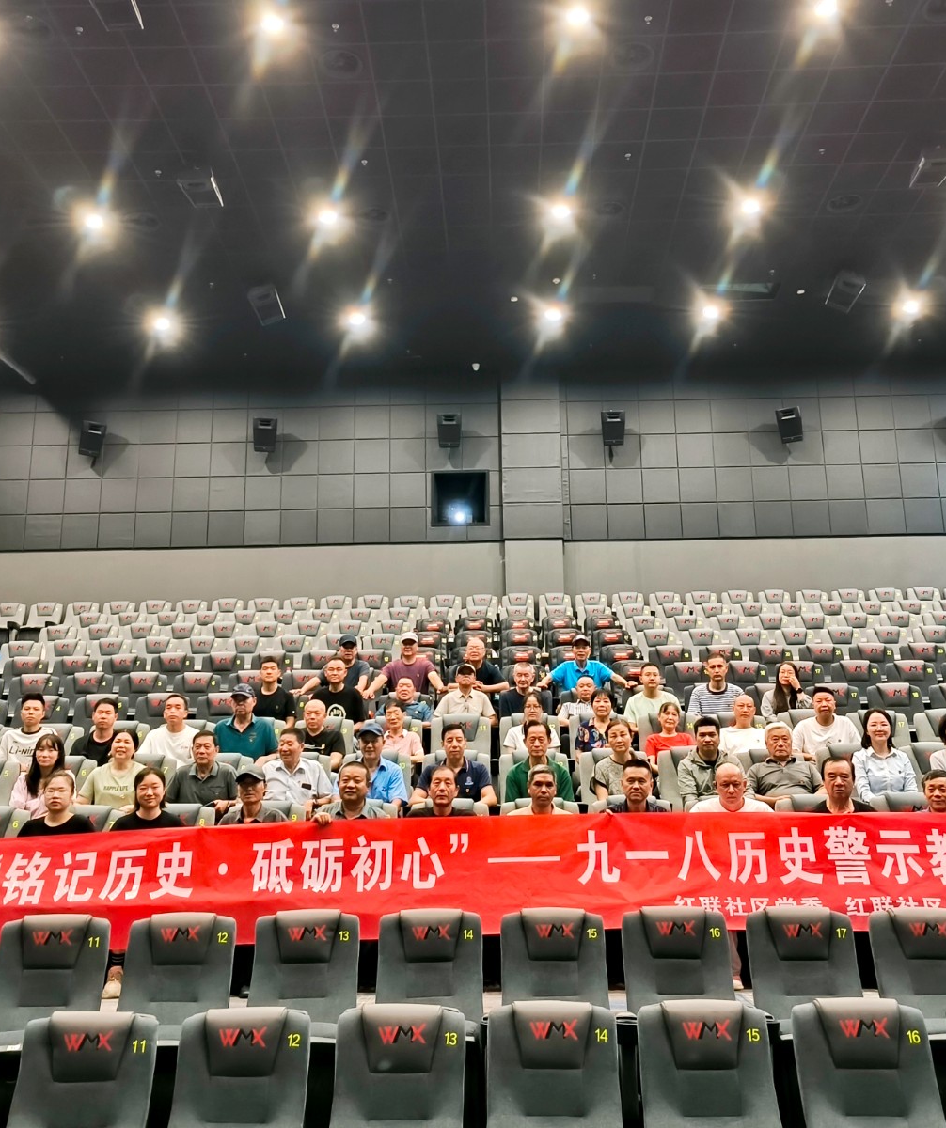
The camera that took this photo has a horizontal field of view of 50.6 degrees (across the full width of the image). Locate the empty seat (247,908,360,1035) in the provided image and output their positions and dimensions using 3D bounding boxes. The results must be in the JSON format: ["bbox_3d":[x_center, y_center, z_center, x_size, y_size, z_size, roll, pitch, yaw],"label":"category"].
[{"bbox_3d":[-0.748,2.035,4.296,0.540,0.950,0.680,0,-13,-3],"label":"empty seat"}]

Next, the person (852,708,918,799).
[{"bbox_3d":[2.804,1.558,6.527,0.480,1.254,0.780,-3,-13,12],"label":"person"}]

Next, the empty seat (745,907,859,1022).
[{"bbox_3d":[1.506,2.002,4.284,0.540,0.950,0.680,-2,-13,3],"label":"empty seat"}]

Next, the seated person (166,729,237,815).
[{"bbox_3d":[-1.858,1.681,6.651,0.520,1.168,0.780,1,-13,-8],"label":"seated person"}]

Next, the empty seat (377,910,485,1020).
[{"bbox_3d":[-0.164,2.028,4.275,0.540,1.010,0.620,0,-13,-1],"label":"empty seat"}]

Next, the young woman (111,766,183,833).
[{"bbox_3d":[-1.927,1.771,5.670,0.470,1.217,0.800,0,-13,-1],"label":"young woman"}]

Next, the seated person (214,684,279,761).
[{"bbox_3d":[-1.822,1.536,7.783,0.550,1.230,0.780,0,-12,-6],"label":"seated person"}]

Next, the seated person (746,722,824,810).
[{"bbox_3d":[2.114,1.613,6.536,0.550,1.166,0.780,-3,-13,11],"label":"seated person"}]

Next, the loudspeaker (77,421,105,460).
[{"bbox_3d":[-6.231,-2.032,16.383,0.390,0.550,0.330,3,5,-19],"label":"loudspeaker"}]

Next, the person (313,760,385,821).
[{"bbox_3d":[-0.718,1.744,5.725,0.500,1.209,0.750,-1,-13,0],"label":"person"}]

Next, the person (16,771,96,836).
[{"bbox_3d":[-2.483,1.787,5.663,0.480,1.195,0.800,0,-13,-2],"label":"person"}]

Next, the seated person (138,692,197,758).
[{"bbox_3d":[-2.420,1.604,7.862,0.500,1.185,0.750,0,-13,-2],"label":"seated person"}]

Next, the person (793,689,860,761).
[{"bbox_3d":[2.865,1.558,7.800,0.550,1.230,0.780,-2,-12,5],"label":"person"}]

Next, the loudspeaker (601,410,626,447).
[{"bbox_3d":[2.258,-2.189,16.130,0.370,0.560,0.340,-2,9,3],"label":"loudspeaker"}]

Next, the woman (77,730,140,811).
[{"bbox_3d":[-2.442,1.680,6.646,0.500,1.181,0.800,0,-13,-2],"label":"woman"}]

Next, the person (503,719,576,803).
[{"bbox_3d":[0.479,1.670,6.799,0.500,1.230,0.780,-1,-12,0],"label":"person"}]

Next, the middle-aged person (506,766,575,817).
[{"bbox_3d":[0.420,1.765,5.674,0.500,1.230,0.780,-1,-12,-1],"label":"middle-aged person"}]

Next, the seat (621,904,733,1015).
[{"bbox_3d":[0.946,2.016,4.274,0.540,1.010,0.620,-1,-13,2],"label":"seat"}]

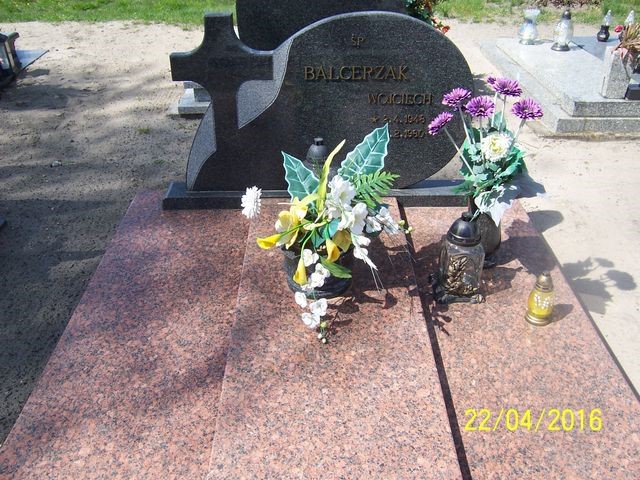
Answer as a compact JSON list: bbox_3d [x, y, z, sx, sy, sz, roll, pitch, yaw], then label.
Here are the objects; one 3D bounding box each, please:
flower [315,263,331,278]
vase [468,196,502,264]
[{"bbox_3d":[0.008,0.094,1.888,0.050,0.045,0.045,-1,30,0],"label":"flower"},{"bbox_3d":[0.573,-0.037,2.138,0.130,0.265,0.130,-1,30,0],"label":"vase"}]

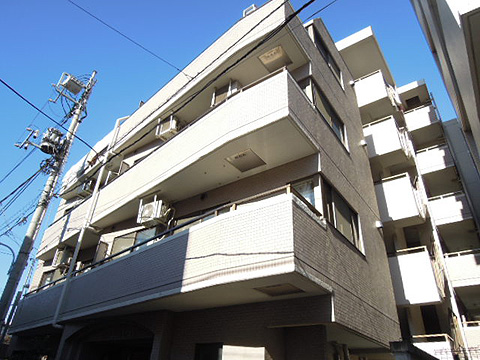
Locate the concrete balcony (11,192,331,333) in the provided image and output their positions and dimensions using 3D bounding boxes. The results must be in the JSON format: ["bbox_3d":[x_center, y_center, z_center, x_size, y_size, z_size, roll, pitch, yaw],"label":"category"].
[{"bbox_3d":[-3.546,3.018,8.727,12.728,1.144,1.355,-24,-42,37],"label":"concrete balcony"}]

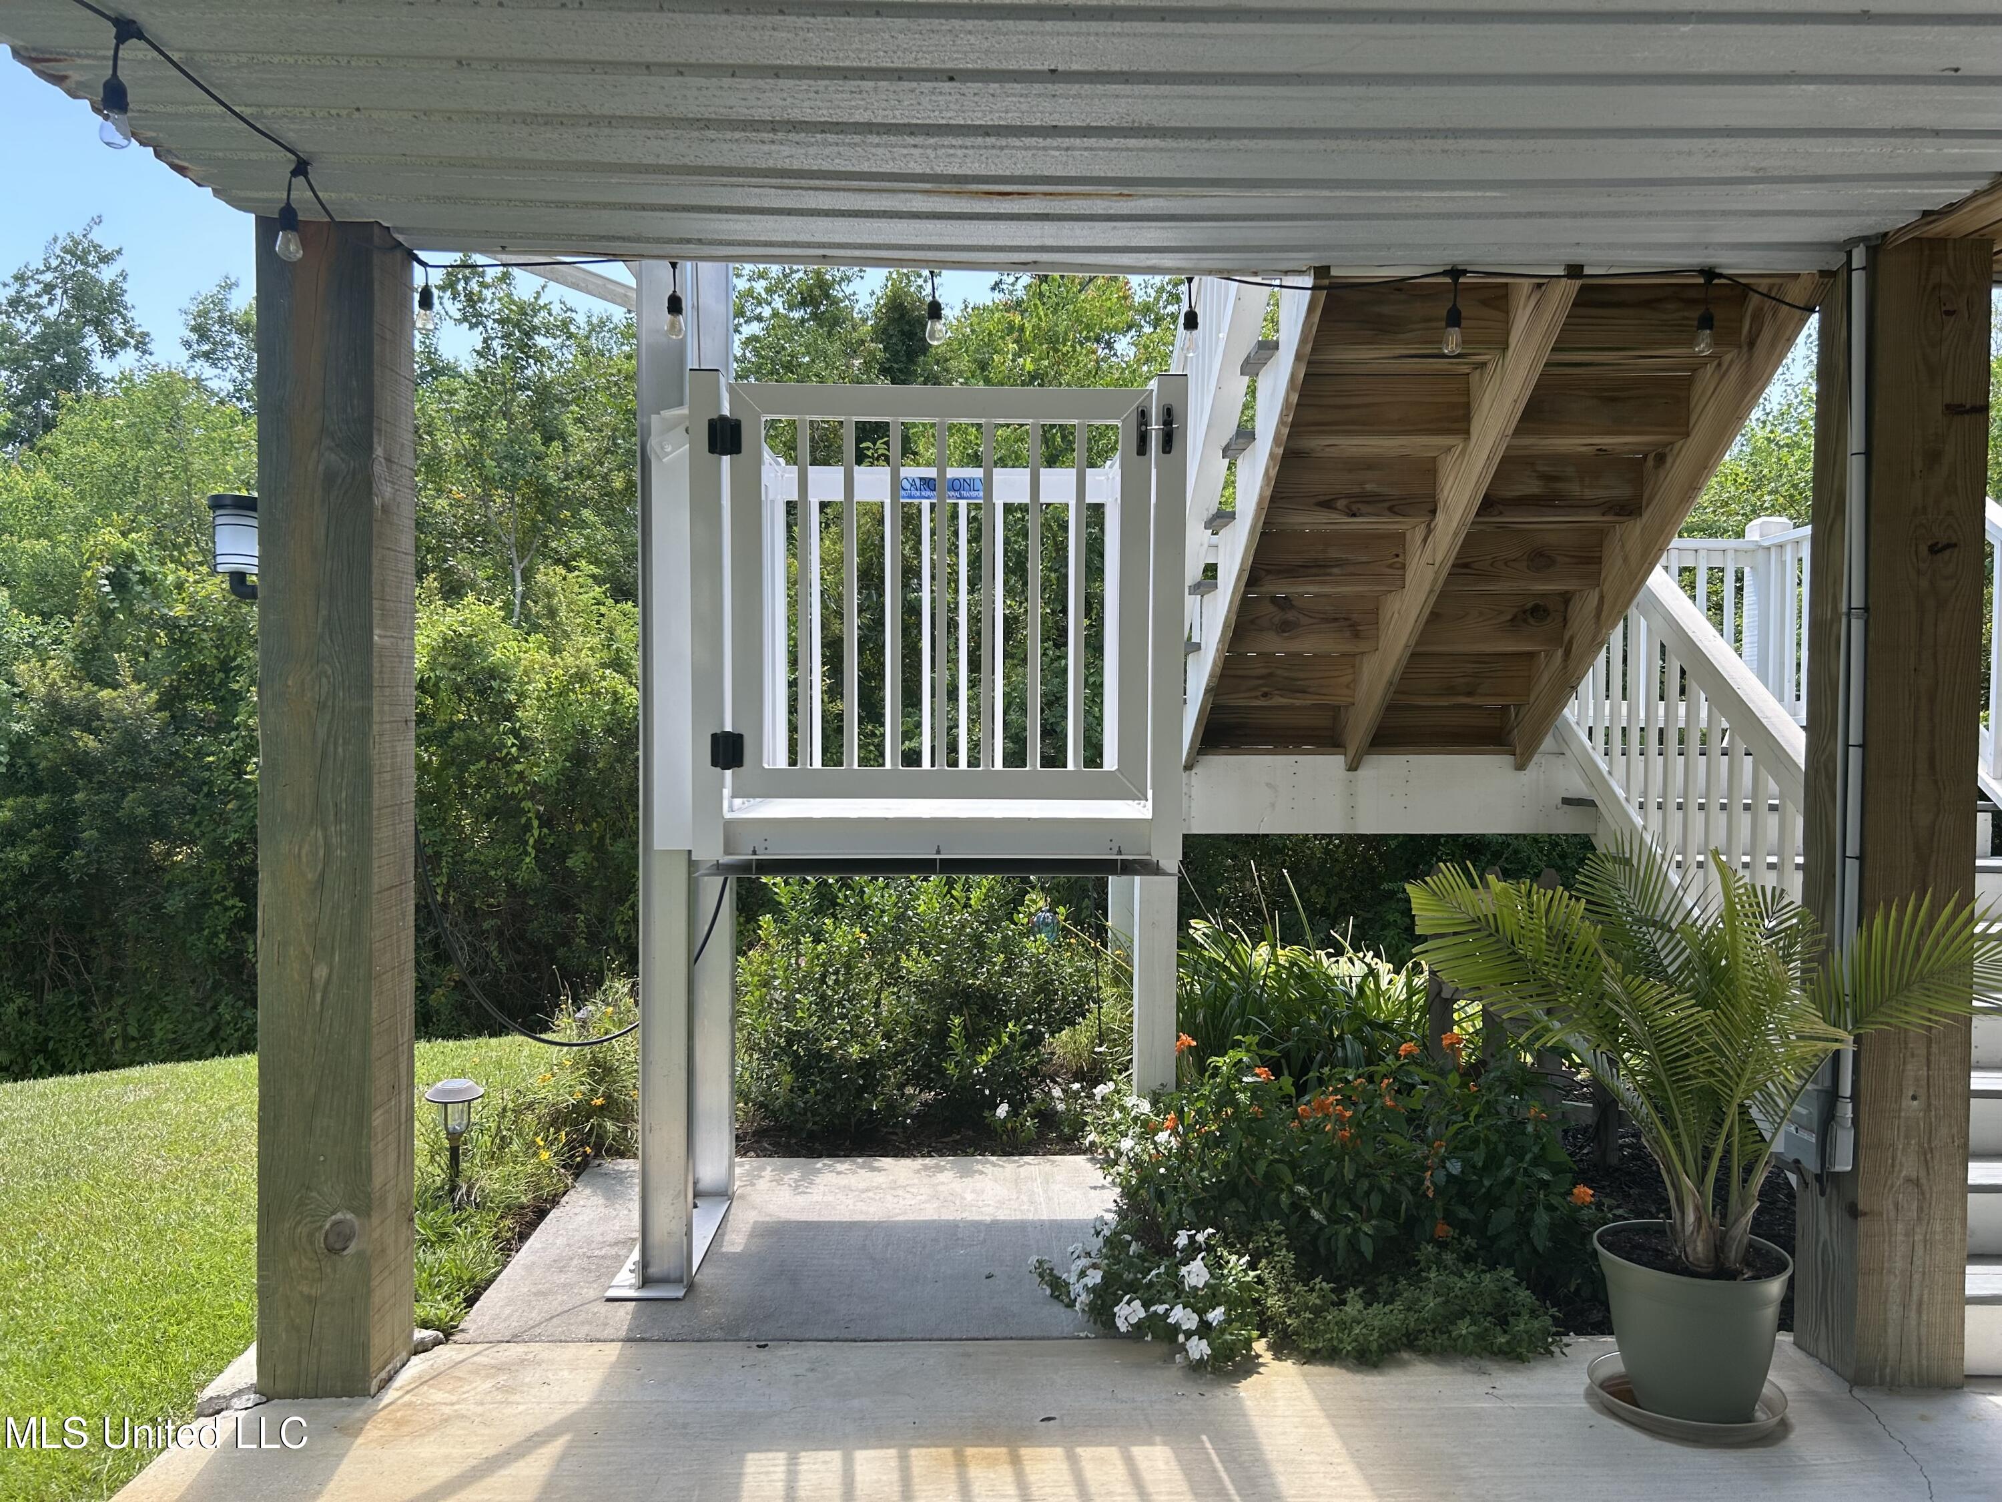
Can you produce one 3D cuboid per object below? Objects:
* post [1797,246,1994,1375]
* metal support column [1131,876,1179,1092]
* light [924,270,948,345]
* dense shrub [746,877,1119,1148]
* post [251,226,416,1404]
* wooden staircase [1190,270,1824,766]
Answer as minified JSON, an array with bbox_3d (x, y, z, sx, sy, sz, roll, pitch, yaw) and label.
[{"bbox_3d":[2.069,0.150,3.505,0.246,2.576,0.246,0,1,-2],"label":"post"},{"bbox_3d":[0.551,0.794,5.338,0.132,1.180,0.137,0,1,-2],"label":"metal support column"},{"bbox_3d":[-0.155,-1.057,3.596,0.048,0.182,0.048,0,1,-2],"label":"light"},{"bbox_3d":[-0.306,0.879,5.741,1.440,0.980,1.050,0,1,-2],"label":"dense shrub"},{"bbox_3d":[-1.499,0.134,3.400,0.246,2.568,0.246,0,1,-2],"label":"post"},{"bbox_3d":[1.272,-0.574,4.430,1.257,1.319,2.009,0,1,-2],"label":"wooden staircase"}]

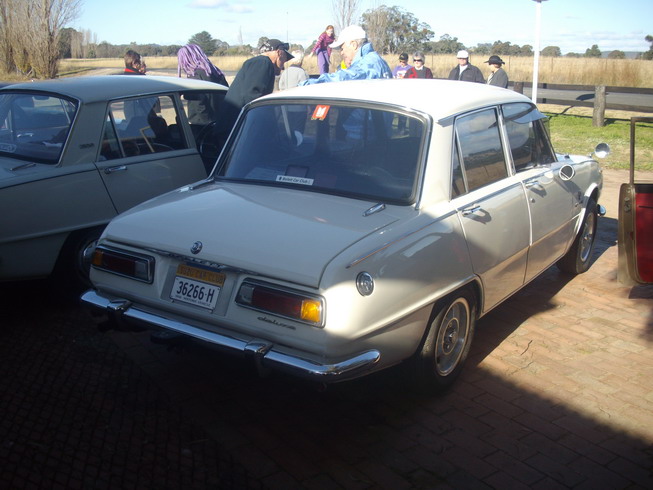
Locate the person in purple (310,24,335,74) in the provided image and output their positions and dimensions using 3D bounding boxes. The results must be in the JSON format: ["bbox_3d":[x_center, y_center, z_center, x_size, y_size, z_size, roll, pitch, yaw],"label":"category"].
[{"bbox_3d":[-0.101,-4.825,17.677,0.500,1.400,0.500,10,17,32],"label":"person in purple"}]

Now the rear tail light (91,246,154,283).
[{"bbox_3d":[-0.835,0.074,2.932,0.385,0.110,0.070,10,7,33],"label":"rear tail light"}]

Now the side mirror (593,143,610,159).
[{"bbox_3d":[2.007,-0.685,5.065,0.120,0.115,0.080,12,19,38],"label":"side mirror"}]

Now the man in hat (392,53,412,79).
[{"bbox_3d":[1.373,-2.612,12.608,0.480,1.650,0.320,2,15,6],"label":"man in hat"}]

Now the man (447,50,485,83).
[{"bbox_3d":[2.329,-2.349,11.614,0.540,1.700,0.340,7,16,24],"label":"man"}]

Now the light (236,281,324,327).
[{"bbox_3d":[-0.150,0.195,2.485,0.385,0.110,0.070,10,7,33],"label":"light"}]

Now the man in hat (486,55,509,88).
[{"bbox_3d":[3.057,-2.505,12.408,0.340,1.650,0.480,-9,17,-32],"label":"man in hat"}]

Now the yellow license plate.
[{"bbox_3d":[-0.488,0.121,2.708,0.250,0.050,0.010,10,-3,33],"label":"yellow license plate"}]

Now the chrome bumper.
[{"bbox_3d":[-0.479,0.329,2.779,1.450,0.100,0.270,10,17,33],"label":"chrome bumper"}]

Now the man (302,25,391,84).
[{"bbox_3d":[0.202,-0.781,5.421,0.680,1.750,0.520,1,15,3],"label":"man"}]

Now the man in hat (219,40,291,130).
[{"bbox_3d":[-0.476,-0.608,4.957,0.620,1.640,0.520,-4,15,-17],"label":"man in hat"}]

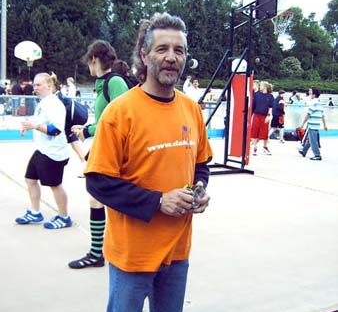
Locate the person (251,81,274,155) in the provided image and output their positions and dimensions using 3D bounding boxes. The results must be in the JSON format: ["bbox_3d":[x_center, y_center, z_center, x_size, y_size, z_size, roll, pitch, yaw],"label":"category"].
[{"bbox_3d":[2.287,-0.910,11.709,0.520,1.762,0.380,0,8,-14],"label":"person"}]

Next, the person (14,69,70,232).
[{"bbox_3d":[-1.285,-0.050,4.929,0.580,1.589,0.500,-1,8,-20],"label":"person"}]

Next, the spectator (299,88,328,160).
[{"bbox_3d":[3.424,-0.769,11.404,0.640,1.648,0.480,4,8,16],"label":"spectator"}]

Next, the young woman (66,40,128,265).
[{"bbox_3d":[-0.537,0.003,3.721,0.500,1.754,0.470,2,7,0],"label":"young woman"}]

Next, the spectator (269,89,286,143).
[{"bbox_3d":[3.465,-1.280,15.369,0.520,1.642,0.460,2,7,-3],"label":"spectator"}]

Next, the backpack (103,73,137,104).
[{"bbox_3d":[-0.355,-0.448,3.750,0.300,0.430,0.310,2,7,0],"label":"backpack"}]

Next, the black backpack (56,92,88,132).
[{"bbox_3d":[-1.017,-0.461,5.100,0.300,0.430,0.320,1,7,-6],"label":"black backpack"}]

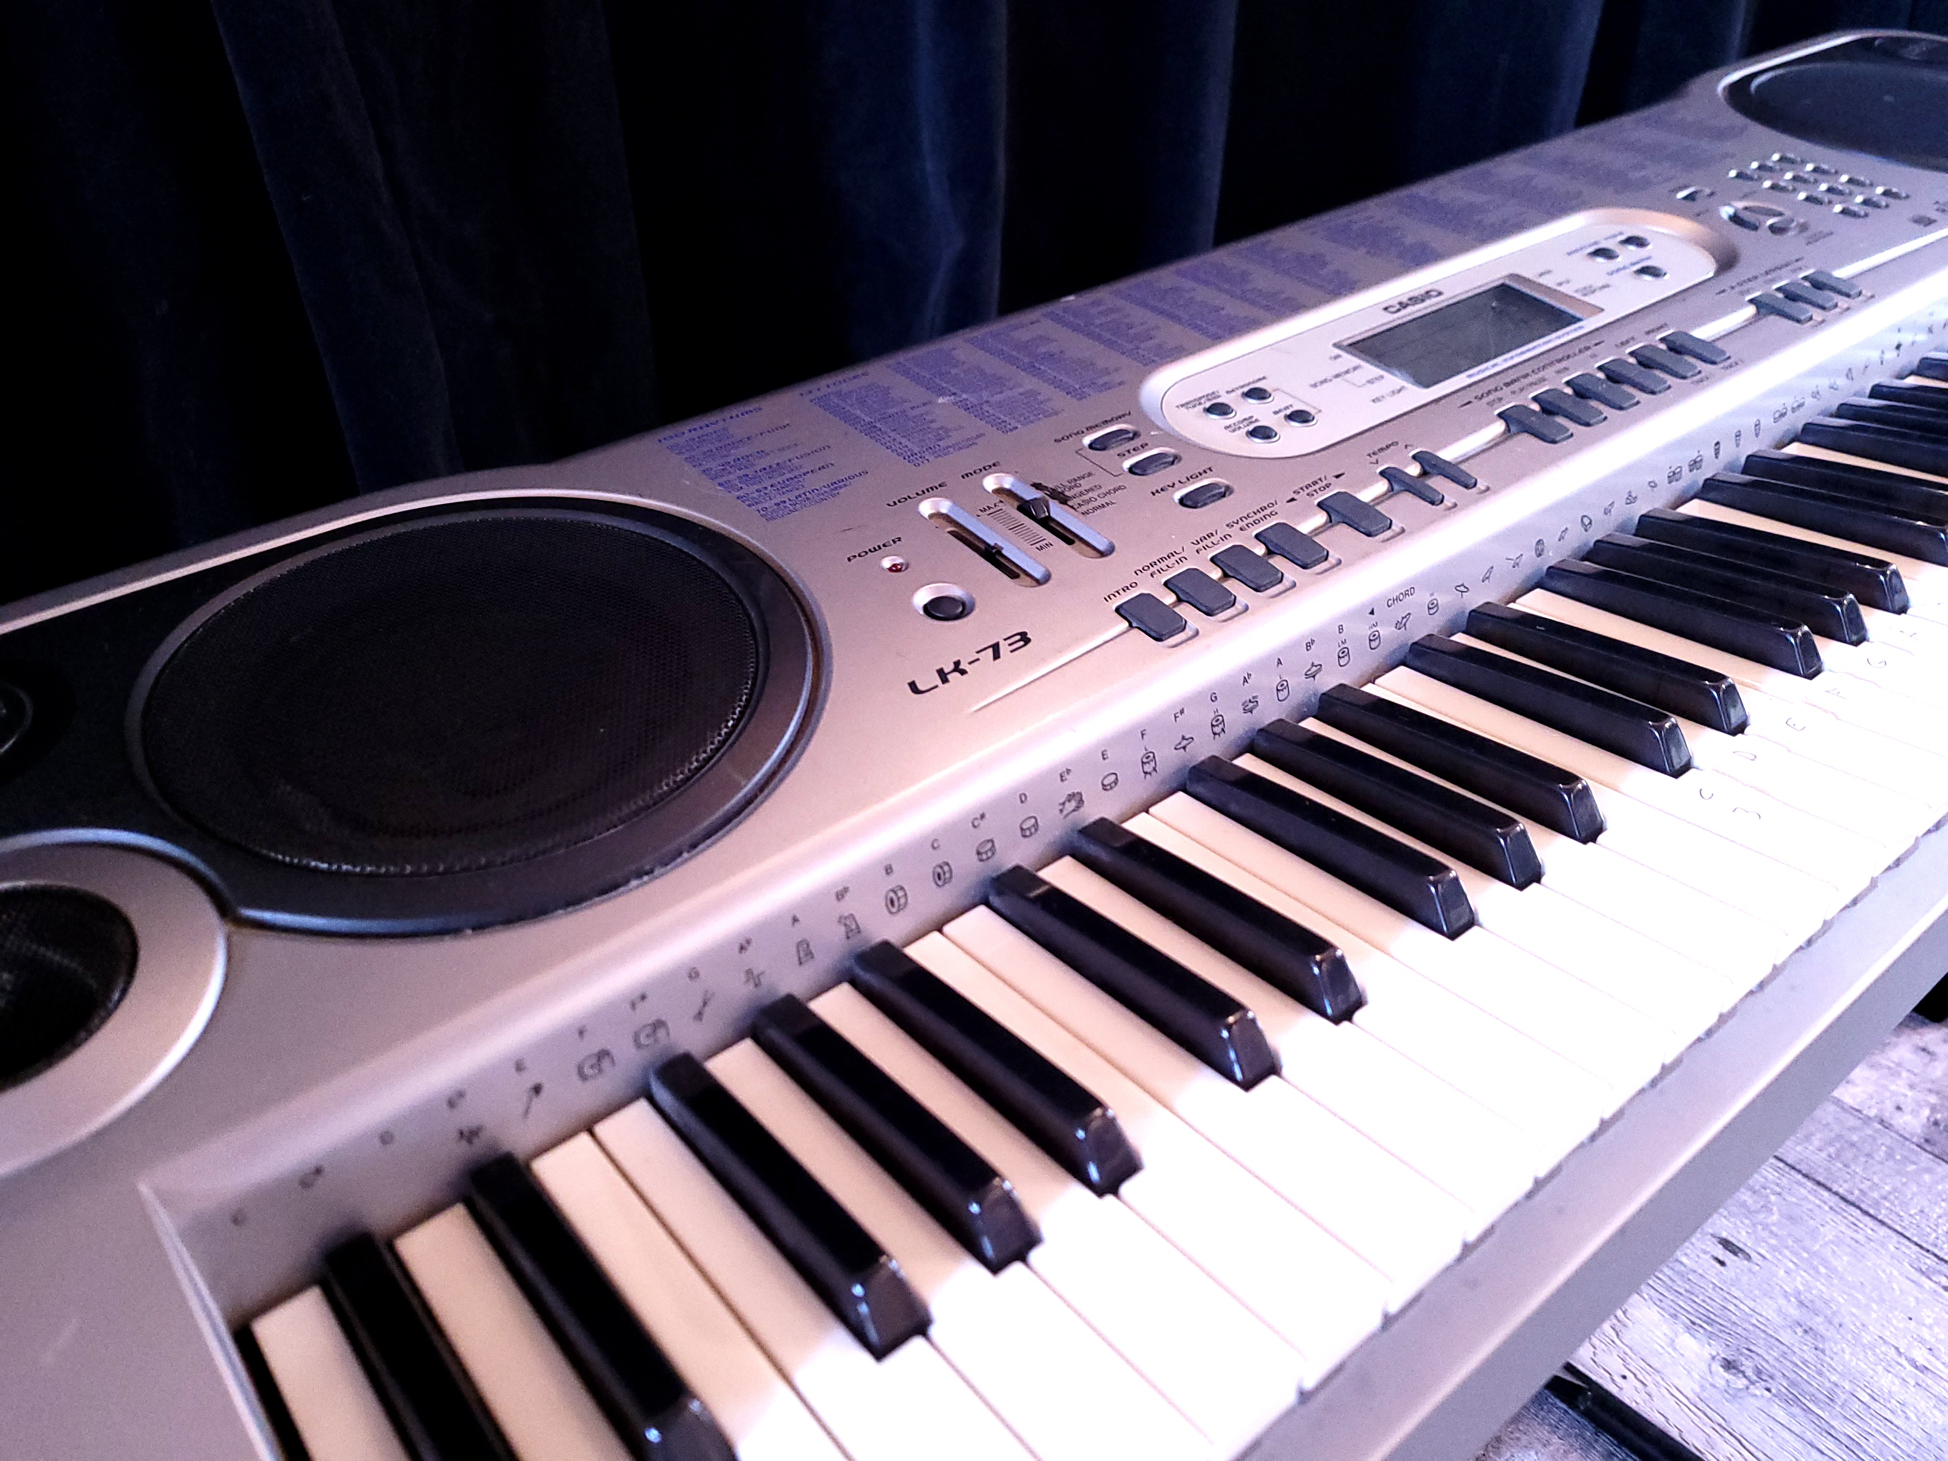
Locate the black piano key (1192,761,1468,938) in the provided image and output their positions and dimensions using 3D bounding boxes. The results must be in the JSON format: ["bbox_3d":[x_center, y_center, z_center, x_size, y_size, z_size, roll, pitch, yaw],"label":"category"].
[{"bbox_3d":[0.089,0.026,0.372,0.010,0.013,0.088,-26,38,-30],"label":"black piano key"}]

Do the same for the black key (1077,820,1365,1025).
[{"bbox_3d":[0.057,0.042,0.352,0.011,0.012,0.087,-26,38,-29],"label":"black key"}]

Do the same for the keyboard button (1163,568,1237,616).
[{"bbox_3d":[0.066,-0.038,0.425,0.014,0.005,0.021,-26,49,-29],"label":"keyboard button"}]

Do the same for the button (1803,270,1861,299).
[{"bbox_3d":[0.359,-0.185,0.613,0.014,0.005,0.021,-26,49,-29],"label":"button"}]

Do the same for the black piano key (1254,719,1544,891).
[{"bbox_3d":[0.109,0.016,0.385,0.010,0.013,0.088,-26,38,-30],"label":"black piano key"}]

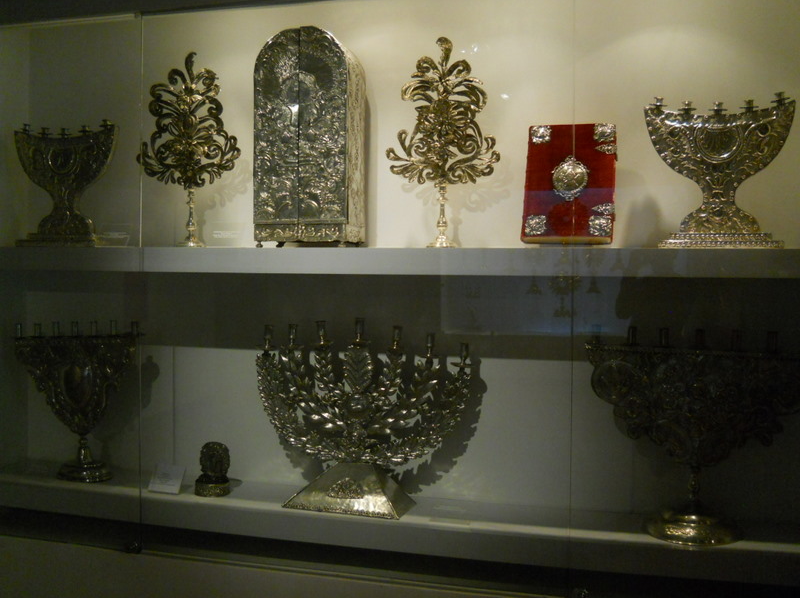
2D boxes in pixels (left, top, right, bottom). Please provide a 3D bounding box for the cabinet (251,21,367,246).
[{"bbox_3d":[-0.198,-0.349,1.903,0.215,0.471,0.127,1,2,16],"label":"cabinet"}]

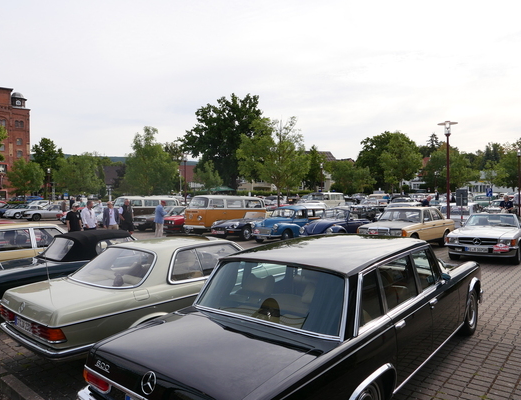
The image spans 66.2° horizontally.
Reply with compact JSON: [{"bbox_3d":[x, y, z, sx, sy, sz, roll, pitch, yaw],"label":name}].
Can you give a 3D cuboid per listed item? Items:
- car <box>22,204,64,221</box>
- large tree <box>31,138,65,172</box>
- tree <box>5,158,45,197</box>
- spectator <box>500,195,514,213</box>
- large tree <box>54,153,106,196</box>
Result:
[{"bbox_3d":[-17.600,1.270,34.200,4.750,1.280,1.790,-2,1,-38],"label":"car"},{"bbox_3d":[-32.746,-3.996,62.000,5.900,11.100,5.900,-1,1,-28],"label":"large tree"},{"bbox_3d":[-30.042,-1.740,50.959,4.600,7.000,4.600,-1,1,0],"label":"tree"},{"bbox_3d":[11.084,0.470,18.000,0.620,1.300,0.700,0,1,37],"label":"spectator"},{"bbox_3d":[-19.068,-1.567,41.962,5.100,6.600,5.100,-1,1,0],"label":"large tree"}]

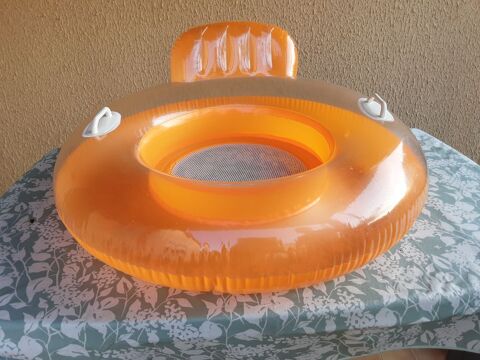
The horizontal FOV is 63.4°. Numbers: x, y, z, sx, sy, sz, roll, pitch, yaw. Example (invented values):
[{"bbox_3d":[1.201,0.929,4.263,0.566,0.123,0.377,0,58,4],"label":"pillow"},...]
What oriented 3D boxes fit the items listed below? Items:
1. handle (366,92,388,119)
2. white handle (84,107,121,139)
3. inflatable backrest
[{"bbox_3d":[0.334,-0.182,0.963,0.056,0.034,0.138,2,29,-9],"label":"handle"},{"bbox_3d":[-0.315,-0.140,0.903,0.060,0.035,0.145,2,31,7],"label":"white handle"},{"bbox_3d":[-0.017,-0.398,1.326,0.405,0.255,0.100,-3,18,-3],"label":"inflatable backrest"}]

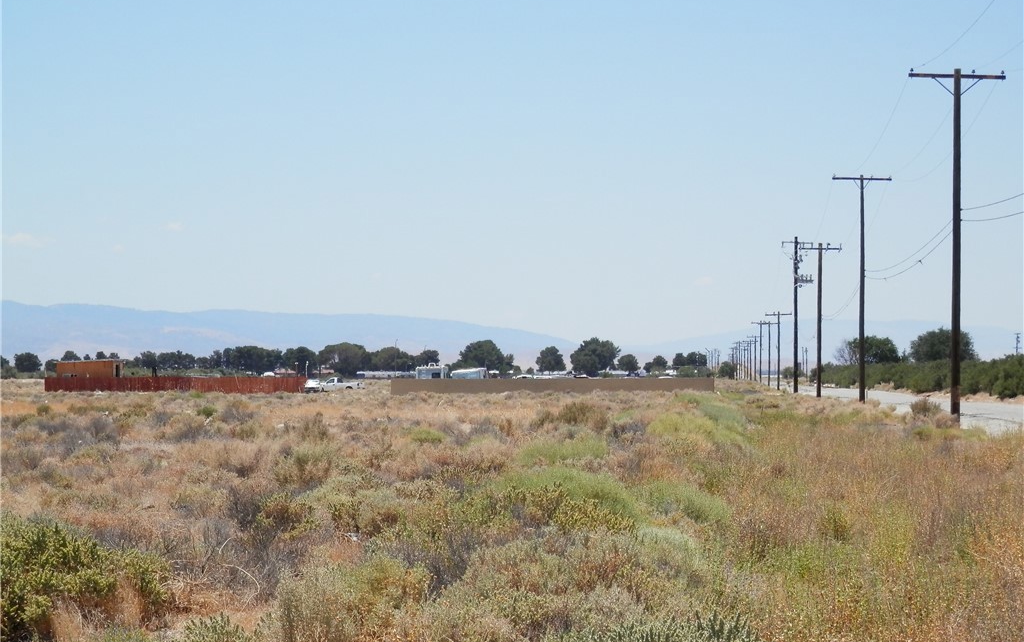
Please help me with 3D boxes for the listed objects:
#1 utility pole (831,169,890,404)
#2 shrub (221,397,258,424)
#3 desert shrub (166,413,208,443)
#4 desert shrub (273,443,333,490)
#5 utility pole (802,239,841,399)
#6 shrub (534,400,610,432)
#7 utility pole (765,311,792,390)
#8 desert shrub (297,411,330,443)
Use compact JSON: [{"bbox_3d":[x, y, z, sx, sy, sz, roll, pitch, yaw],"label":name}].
[{"bbox_3d":[17.610,-1.575,158.000,3.050,11.514,0.300,0,-1,4],"label":"utility pole"},{"bbox_3d":[-9.071,2.968,104.000,1.194,0.862,1.134,0,-1,-5],"label":"shrub"},{"bbox_3d":[-7.669,2.541,74.110,0.993,0.709,0.937,0,-1,0],"label":"desert shrub"},{"bbox_3d":[-2.959,2.065,44.500,0.880,0.653,0.836,0,-1,-4],"label":"desert shrub"},{"bbox_3d":[22.504,-0.018,228.000,3.050,11.234,0.300,0,-1,4],"label":"utility pole"},{"bbox_3d":[1.753,2.739,90.879,2.203,0.927,1.745,0,-1,0],"label":"shrub"},{"bbox_3d":[30.398,3.416,357.000,3.050,8.949,0.350,0,-1,4],"label":"utility pole"},{"bbox_3d":[-4.686,2.514,74.021,0.803,0.755,0.759,0,-1,0],"label":"desert shrub"}]

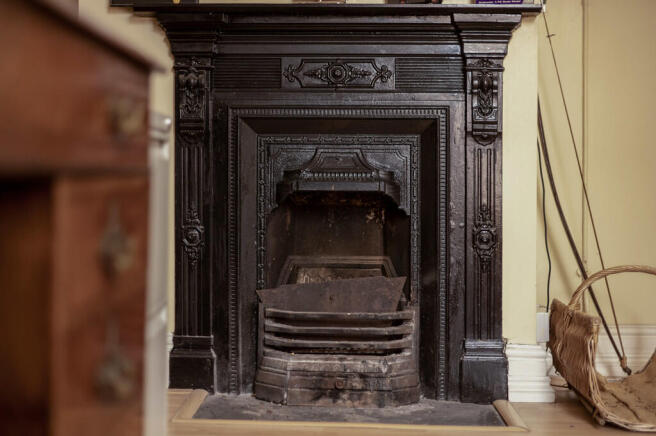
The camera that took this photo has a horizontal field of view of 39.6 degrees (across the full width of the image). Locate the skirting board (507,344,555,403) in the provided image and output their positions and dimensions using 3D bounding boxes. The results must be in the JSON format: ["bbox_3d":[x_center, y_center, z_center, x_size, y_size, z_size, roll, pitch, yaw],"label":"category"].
[{"bbox_3d":[0.597,0.459,2.700,0.147,0.169,0.047,0,2,2],"label":"skirting board"}]

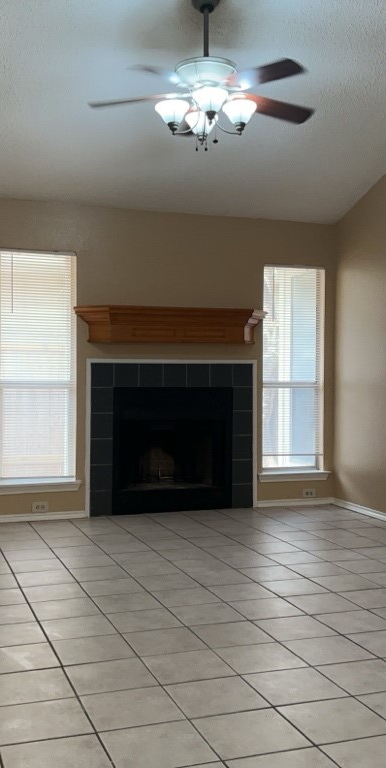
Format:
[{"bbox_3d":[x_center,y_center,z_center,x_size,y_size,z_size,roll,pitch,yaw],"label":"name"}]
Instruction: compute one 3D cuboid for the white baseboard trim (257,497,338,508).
[{"bbox_3d":[0.884,1.023,6.849,0.721,0.053,0.020,0,1,-20],"label":"white baseboard trim"}]

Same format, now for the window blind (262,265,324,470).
[{"bbox_3d":[0.859,-0.119,6.853,0.584,1.756,0.045,0,1,-20],"label":"window blind"}]

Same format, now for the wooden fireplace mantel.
[{"bbox_3d":[-0.105,-0.460,6.352,1.650,0.271,0.228,0,1,-20],"label":"wooden fireplace mantel"}]

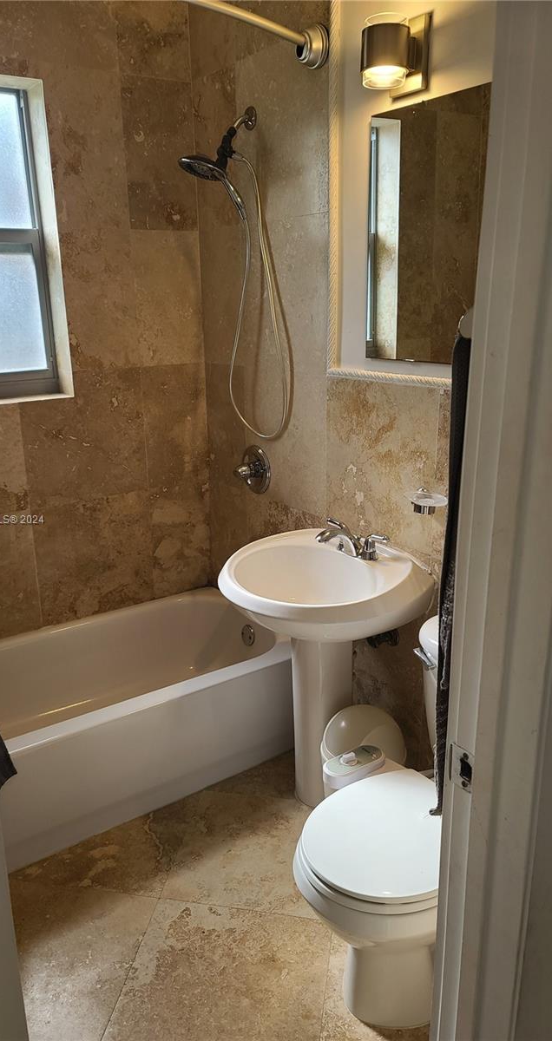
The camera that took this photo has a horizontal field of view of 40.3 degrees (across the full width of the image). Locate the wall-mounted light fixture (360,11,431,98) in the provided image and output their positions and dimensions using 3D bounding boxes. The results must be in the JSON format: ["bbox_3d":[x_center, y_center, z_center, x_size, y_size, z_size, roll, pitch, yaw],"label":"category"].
[{"bbox_3d":[0.274,-1.120,1.801,0.148,0.160,0.118,-12,20,-33],"label":"wall-mounted light fixture"}]

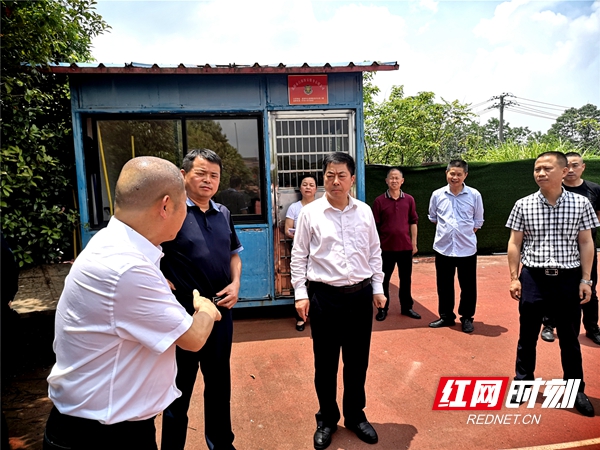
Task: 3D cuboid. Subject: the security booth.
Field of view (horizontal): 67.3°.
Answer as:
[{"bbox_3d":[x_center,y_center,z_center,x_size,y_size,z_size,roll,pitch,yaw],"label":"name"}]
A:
[{"bbox_3d":[-0.802,-0.439,5.965,3.556,2.669,2.400,-3,5,-7],"label":"security booth"}]

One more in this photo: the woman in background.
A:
[{"bbox_3d":[0.064,0.294,4.744,0.460,1.588,0.320,-2,5,6],"label":"woman in background"}]

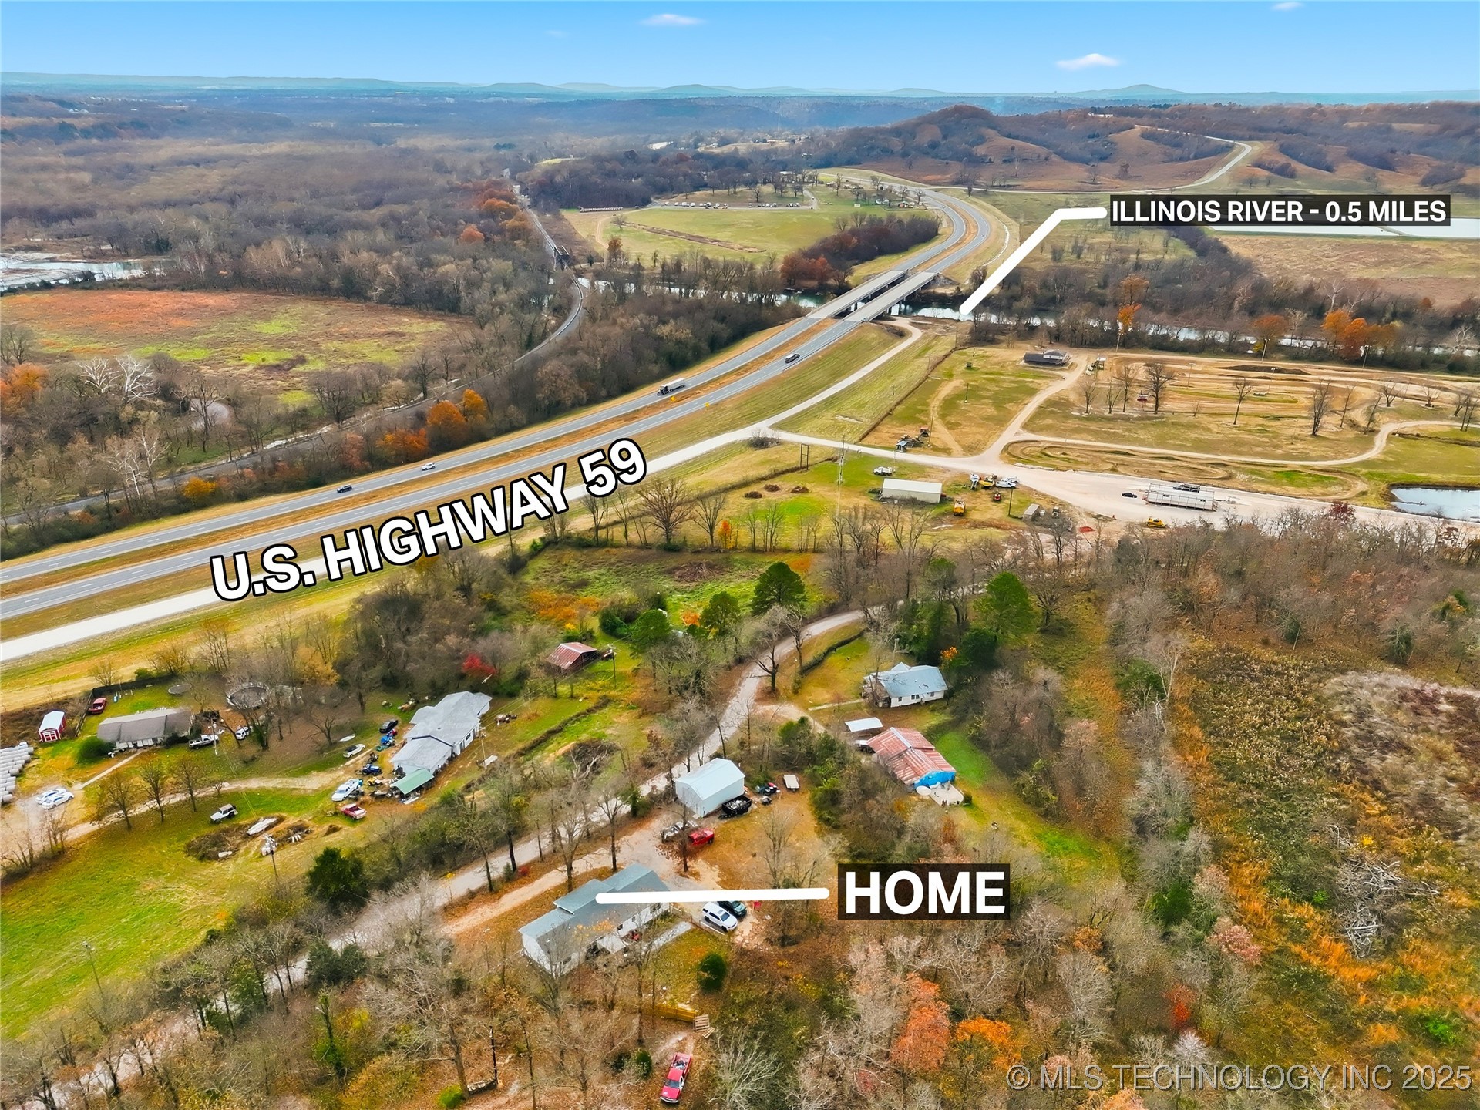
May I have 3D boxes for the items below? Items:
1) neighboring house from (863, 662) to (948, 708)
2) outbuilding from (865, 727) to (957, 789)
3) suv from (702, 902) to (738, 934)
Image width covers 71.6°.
[{"bbox_3d":[35.507,26.733,217.973,13.500,4.600,11.000,-8,26,-17],"label":"neighboring house"},{"bbox_3d":[32.200,37.970,192.405,10.400,4.200,14.200,-10,26,-21],"label":"outbuilding"},{"bbox_3d":[-2.897,53.935,152.627,5.300,1.900,2.040,18,30,34],"label":"suv"}]

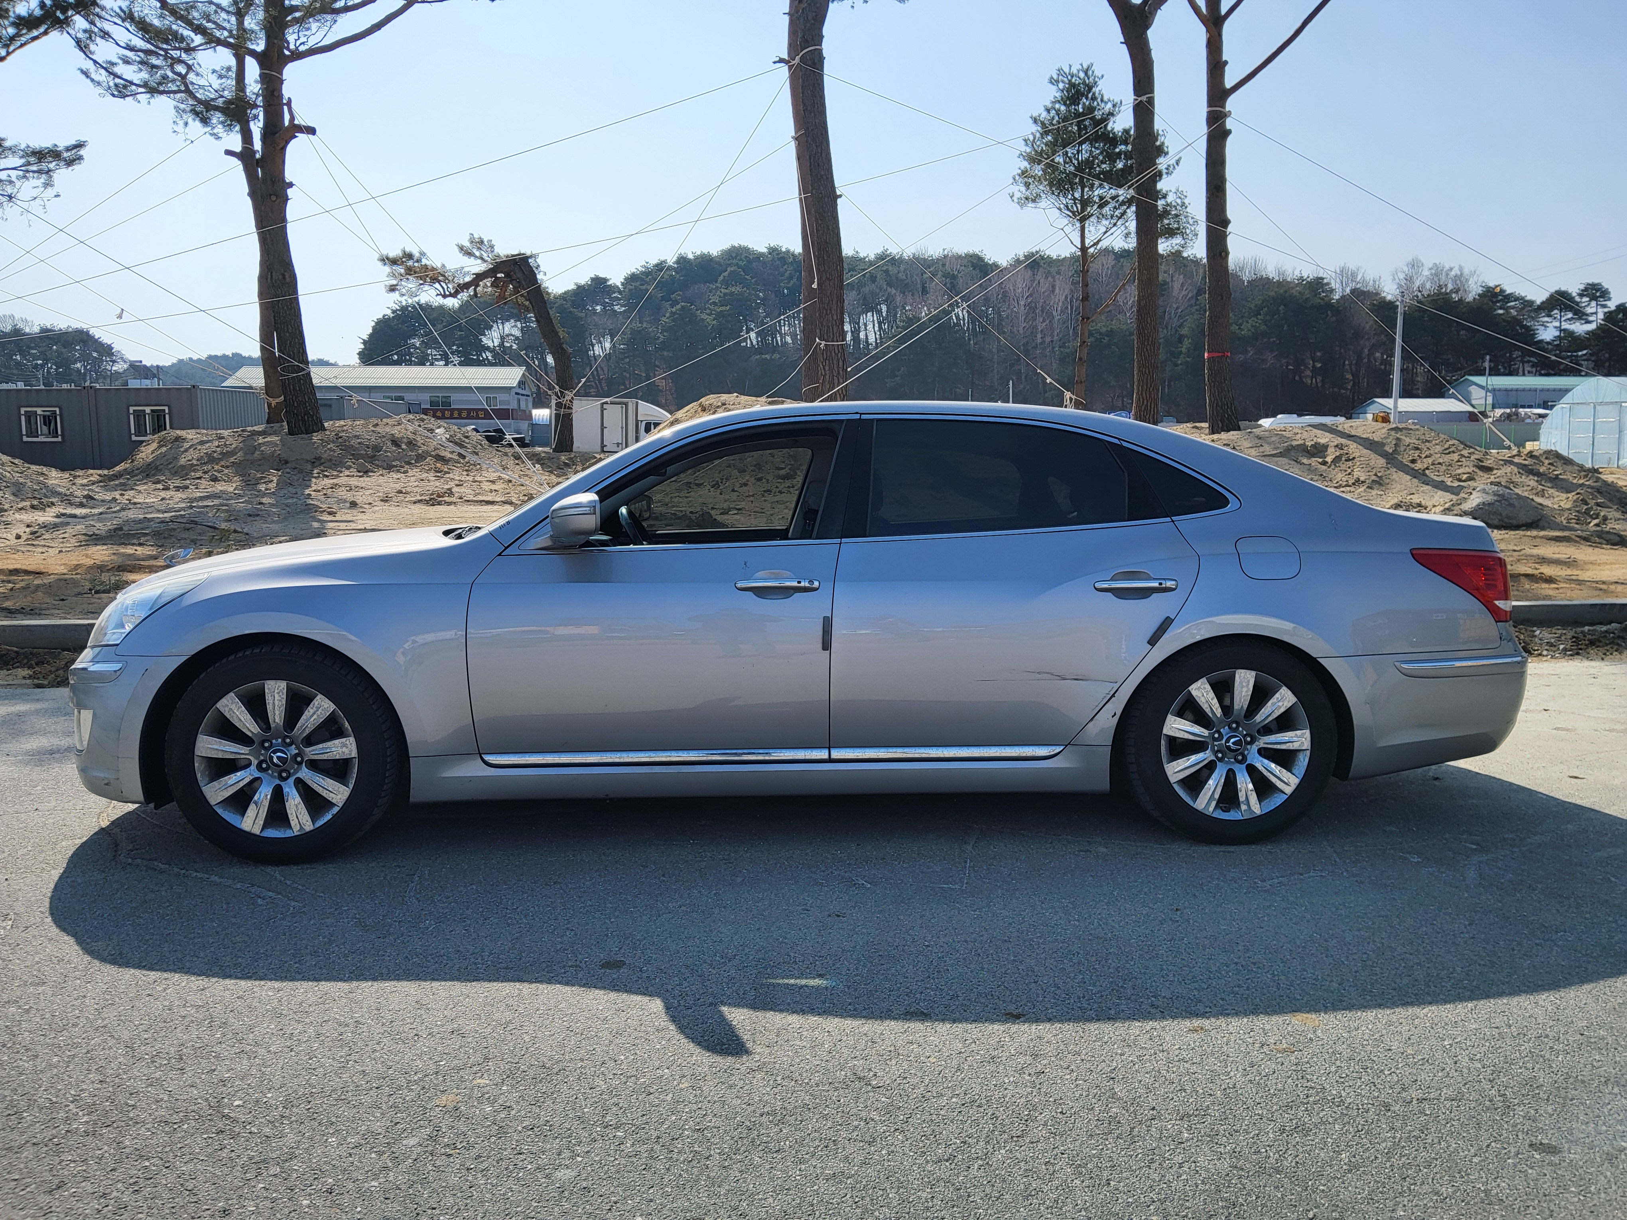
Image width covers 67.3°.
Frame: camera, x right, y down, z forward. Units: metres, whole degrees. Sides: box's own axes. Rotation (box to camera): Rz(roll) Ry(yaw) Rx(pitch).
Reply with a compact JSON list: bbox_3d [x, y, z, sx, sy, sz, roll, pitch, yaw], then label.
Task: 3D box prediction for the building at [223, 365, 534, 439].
[{"bbox_3d":[-35.509,-16.462,101.789,23.390,7.400,8.730,0,7,0],"label":"building"}]

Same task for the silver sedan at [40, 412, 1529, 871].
[{"bbox_3d":[-0.016,-0.053,4.722,5.160,1.495,1.910,-1,7,-3],"label":"silver sedan"}]

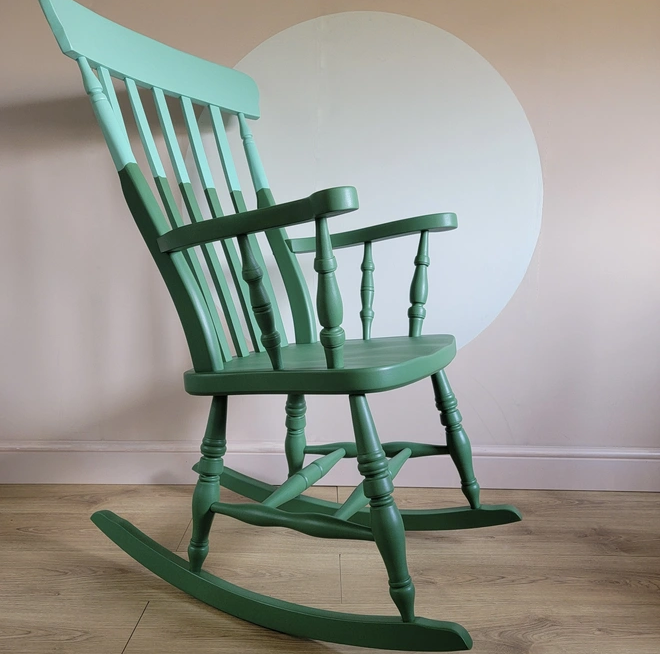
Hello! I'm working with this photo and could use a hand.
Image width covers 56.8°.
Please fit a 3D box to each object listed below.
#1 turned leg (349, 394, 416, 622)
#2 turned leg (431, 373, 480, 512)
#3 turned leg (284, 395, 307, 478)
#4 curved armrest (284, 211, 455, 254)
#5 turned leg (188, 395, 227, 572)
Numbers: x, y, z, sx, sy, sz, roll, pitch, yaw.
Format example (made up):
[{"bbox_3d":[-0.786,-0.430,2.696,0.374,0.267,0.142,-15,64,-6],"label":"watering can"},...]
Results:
[{"bbox_3d":[0.080,0.269,0.928,0.048,0.359,0.048,-15,-4,25],"label":"turned leg"},{"bbox_3d":[0.268,0.221,1.314,0.048,0.359,0.048,-15,4,28],"label":"turned leg"},{"bbox_3d":[-0.080,0.245,1.430,0.048,0.360,0.048,11,17,24],"label":"turned leg"},{"bbox_3d":[0.092,-0.211,1.381,0.403,0.029,0.095,-6,4,26],"label":"curved armrest"},{"bbox_3d":[-0.224,0.282,1.134,0.048,0.360,0.048,11,5,25],"label":"turned leg"}]

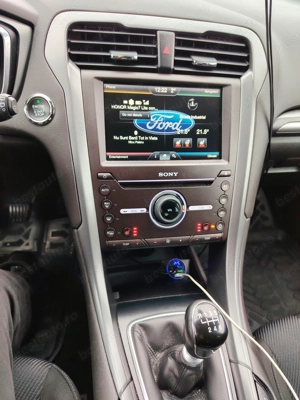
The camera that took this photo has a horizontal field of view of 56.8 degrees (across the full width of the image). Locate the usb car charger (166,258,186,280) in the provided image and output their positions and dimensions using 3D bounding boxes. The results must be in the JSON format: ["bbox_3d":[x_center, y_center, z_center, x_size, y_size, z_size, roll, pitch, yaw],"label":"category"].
[{"bbox_3d":[0.041,0.118,0.485,0.033,0.036,0.033,-2,86,-12],"label":"usb car charger"}]

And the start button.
[{"bbox_3d":[-0.144,-0.118,0.364,0.037,0.038,0.013,-9,16,-14],"label":"start button"}]

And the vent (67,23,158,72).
[{"bbox_3d":[-0.048,-0.198,0.368,0.117,0.054,0.027,-2,11,-12],"label":"vent"}]

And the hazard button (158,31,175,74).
[{"bbox_3d":[0.021,-0.200,0.379,0.021,0.051,0.015,-2,11,-12],"label":"hazard button"}]

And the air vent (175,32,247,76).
[{"bbox_3d":[0.086,-0.201,0.396,0.110,0.052,0.027,-2,11,-12],"label":"air vent"}]

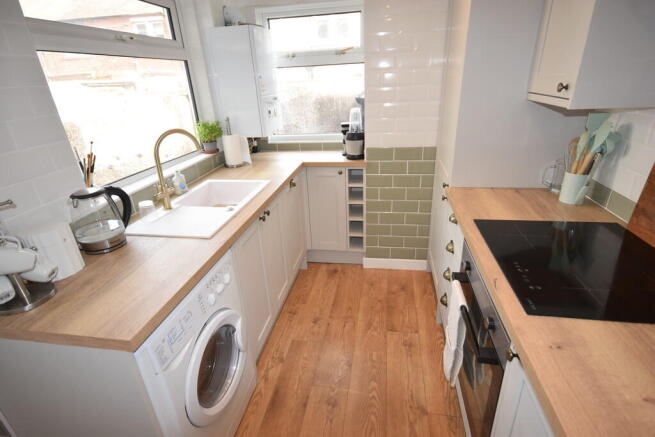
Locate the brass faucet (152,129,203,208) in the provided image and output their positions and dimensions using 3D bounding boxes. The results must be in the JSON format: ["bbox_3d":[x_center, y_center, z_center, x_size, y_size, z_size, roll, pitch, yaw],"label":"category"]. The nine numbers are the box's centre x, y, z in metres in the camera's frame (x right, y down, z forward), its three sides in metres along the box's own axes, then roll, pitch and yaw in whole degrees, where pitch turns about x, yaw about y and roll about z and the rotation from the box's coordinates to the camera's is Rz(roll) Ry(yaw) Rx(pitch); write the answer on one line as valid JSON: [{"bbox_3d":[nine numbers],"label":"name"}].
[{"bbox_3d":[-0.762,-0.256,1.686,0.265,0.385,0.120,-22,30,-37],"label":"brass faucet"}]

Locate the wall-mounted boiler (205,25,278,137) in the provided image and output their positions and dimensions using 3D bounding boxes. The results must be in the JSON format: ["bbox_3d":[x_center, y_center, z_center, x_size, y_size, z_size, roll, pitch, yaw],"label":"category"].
[{"bbox_3d":[-0.601,-1.004,2.473,0.340,0.700,0.385,1,24,10],"label":"wall-mounted boiler"}]

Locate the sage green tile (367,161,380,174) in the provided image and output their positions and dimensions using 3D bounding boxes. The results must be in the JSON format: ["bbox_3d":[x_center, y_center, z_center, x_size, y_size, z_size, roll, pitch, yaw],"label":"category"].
[{"bbox_3d":[0.338,-0.374,2.406,0.091,0.099,0.010,2,24,10],"label":"sage green tile"}]

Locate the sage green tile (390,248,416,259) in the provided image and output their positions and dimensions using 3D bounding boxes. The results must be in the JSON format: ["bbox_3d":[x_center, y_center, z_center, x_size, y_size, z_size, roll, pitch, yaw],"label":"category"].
[{"bbox_3d":[0.625,0.287,2.695,0.200,0.100,0.009,1,24,10],"label":"sage green tile"}]

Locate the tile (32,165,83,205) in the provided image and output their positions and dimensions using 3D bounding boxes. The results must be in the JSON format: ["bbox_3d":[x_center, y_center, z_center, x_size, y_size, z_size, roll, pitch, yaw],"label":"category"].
[{"bbox_3d":[-1.026,-0.127,1.253,0.009,0.099,0.186,1,24,10],"label":"tile"}]

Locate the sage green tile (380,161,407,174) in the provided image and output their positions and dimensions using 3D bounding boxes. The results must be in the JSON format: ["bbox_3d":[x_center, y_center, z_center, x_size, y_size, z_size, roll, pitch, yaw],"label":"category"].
[{"bbox_3d":[0.481,-0.367,2.390,0.199,0.098,0.010,1,24,11],"label":"sage green tile"}]

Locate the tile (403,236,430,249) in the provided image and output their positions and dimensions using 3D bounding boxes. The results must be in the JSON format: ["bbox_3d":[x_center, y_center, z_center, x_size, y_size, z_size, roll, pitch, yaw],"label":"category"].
[{"bbox_3d":[0.720,0.196,2.636,0.200,0.100,0.009,1,24,10],"label":"tile"}]

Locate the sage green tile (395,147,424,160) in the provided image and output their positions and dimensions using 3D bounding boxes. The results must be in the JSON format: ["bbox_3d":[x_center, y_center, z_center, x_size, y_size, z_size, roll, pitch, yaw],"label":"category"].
[{"bbox_3d":[0.575,-0.455,2.332,0.199,0.098,0.010,1,24,11],"label":"sage green tile"}]

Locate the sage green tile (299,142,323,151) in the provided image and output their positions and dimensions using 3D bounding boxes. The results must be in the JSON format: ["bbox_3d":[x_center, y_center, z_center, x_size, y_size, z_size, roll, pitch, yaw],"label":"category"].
[{"bbox_3d":[-0.137,-0.611,2.813,0.197,0.070,0.010,2,24,10],"label":"sage green tile"}]

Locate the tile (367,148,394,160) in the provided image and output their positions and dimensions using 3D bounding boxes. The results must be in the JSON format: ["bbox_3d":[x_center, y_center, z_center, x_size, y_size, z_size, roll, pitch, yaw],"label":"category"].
[{"bbox_3d":[0.385,-0.468,2.402,0.200,0.100,0.009,1,24,10],"label":"tile"}]

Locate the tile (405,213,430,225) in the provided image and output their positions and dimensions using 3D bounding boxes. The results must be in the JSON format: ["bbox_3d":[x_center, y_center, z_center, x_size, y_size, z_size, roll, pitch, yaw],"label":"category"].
[{"bbox_3d":[0.709,0.009,2.554,0.200,0.100,0.009,1,24,10],"label":"tile"}]

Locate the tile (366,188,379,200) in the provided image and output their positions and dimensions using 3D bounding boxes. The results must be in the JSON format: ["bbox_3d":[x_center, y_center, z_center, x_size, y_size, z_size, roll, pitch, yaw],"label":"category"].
[{"bbox_3d":[0.351,-0.188,2.535,0.098,0.100,0.009,1,24,10],"label":"tile"}]

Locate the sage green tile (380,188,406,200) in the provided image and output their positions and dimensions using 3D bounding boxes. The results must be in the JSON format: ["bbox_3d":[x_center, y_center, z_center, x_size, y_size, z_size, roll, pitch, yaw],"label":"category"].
[{"bbox_3d":[0.500,-0.184,2.508,0.200,0.100,0.009,1,24,10],"label":"sage green tile"}]

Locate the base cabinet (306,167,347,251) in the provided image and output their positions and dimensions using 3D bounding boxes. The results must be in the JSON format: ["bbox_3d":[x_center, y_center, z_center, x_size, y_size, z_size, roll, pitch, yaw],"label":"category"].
[{"bbox_3d":[0.034,-0.132,2.777,0.300,0.710,0.380,1,24,11],"label":"base cabinet"}]

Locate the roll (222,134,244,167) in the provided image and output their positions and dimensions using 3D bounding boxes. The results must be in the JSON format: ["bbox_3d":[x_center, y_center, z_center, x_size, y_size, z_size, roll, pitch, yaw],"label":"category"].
[{"bbox_3d":[-0.707,-0.505,2.461,0.122,0.220,0.122,-3,24,1],"label":"roll"}]

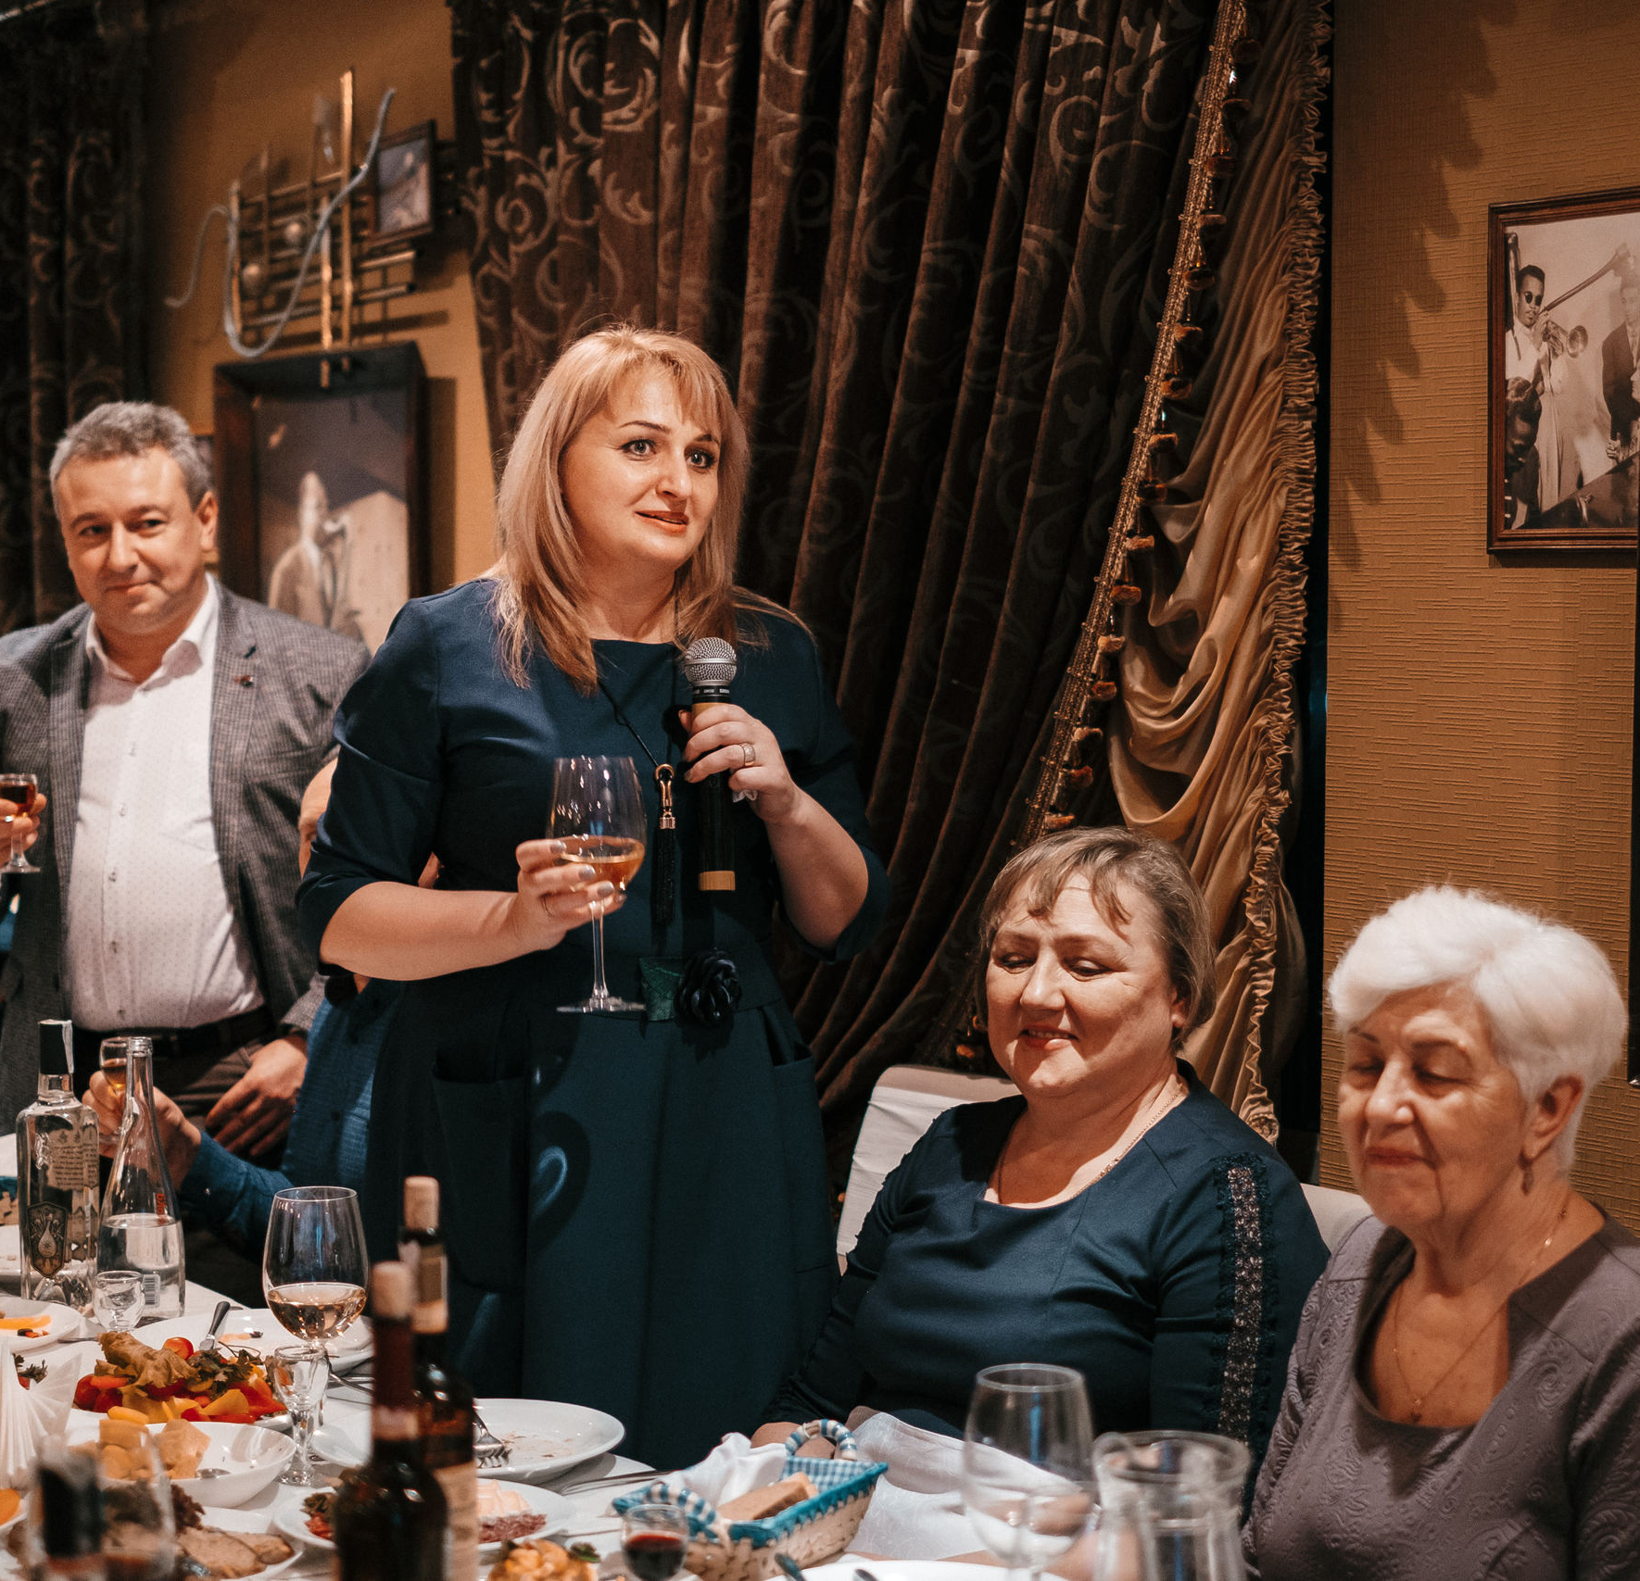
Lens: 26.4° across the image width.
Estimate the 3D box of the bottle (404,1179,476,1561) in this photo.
[{"bbox_3d":[-0.284,0.432,2.510,0.076,0.316,0.076,0,4,0],"label":"bottle"}]

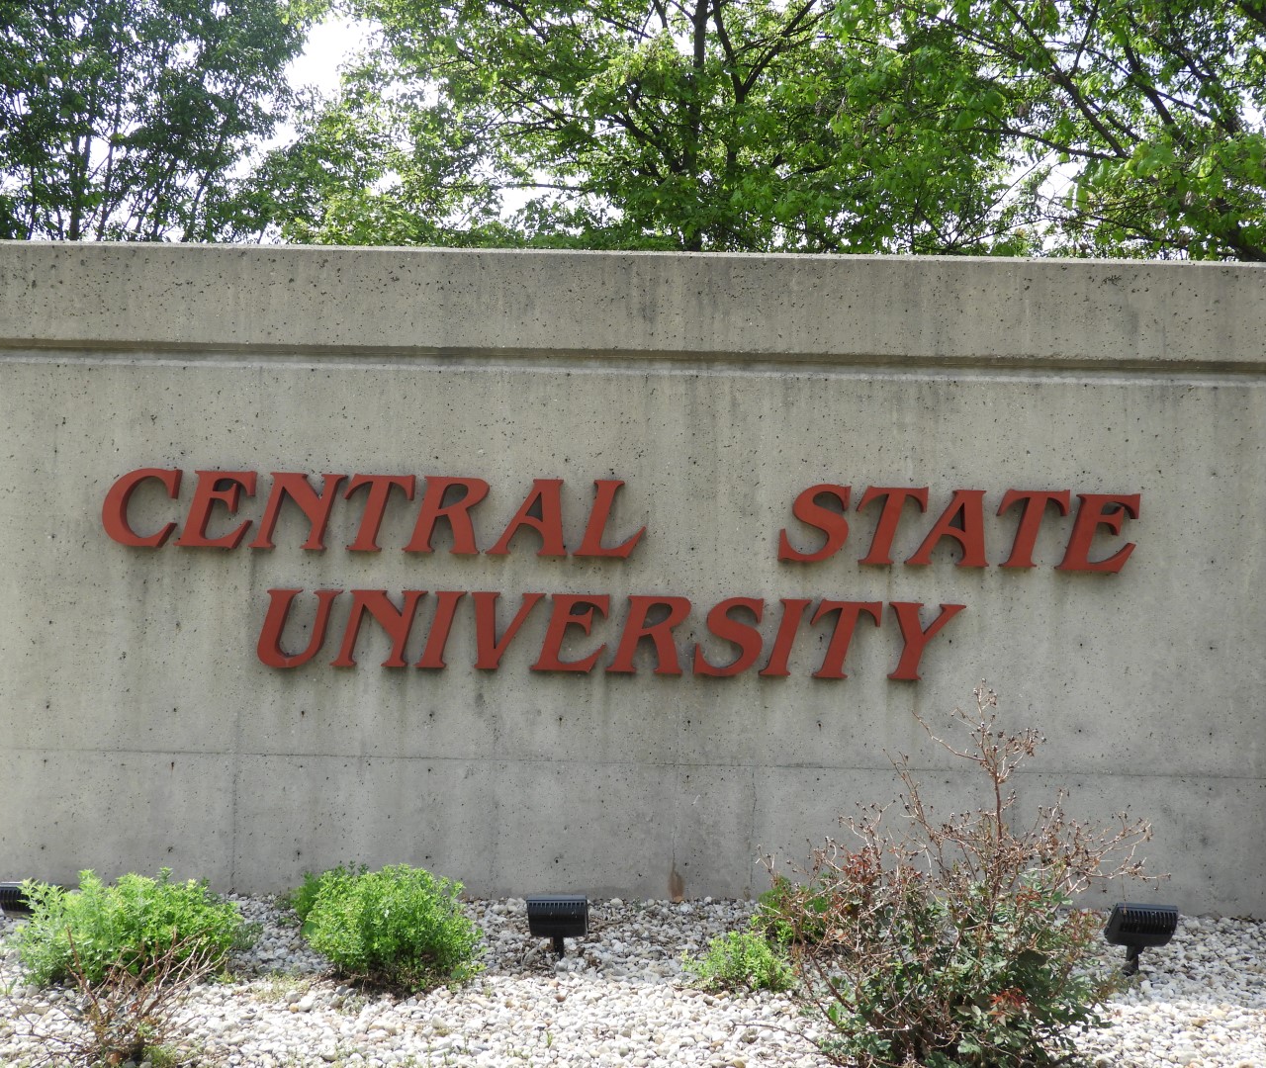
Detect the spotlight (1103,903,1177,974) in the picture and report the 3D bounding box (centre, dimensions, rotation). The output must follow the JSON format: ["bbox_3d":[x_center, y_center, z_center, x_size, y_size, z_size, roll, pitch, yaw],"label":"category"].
[{"bbox_3d":[2.053,1.636,5.477,0.240,0.270,0.200,1,-2,-7],"label":"spotlight"}]

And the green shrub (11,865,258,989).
[{"bbox_3d":[-1.970,1.525,5.407,0.913,0.372,0.684,1,-2,1],"label":"green shrub"}]

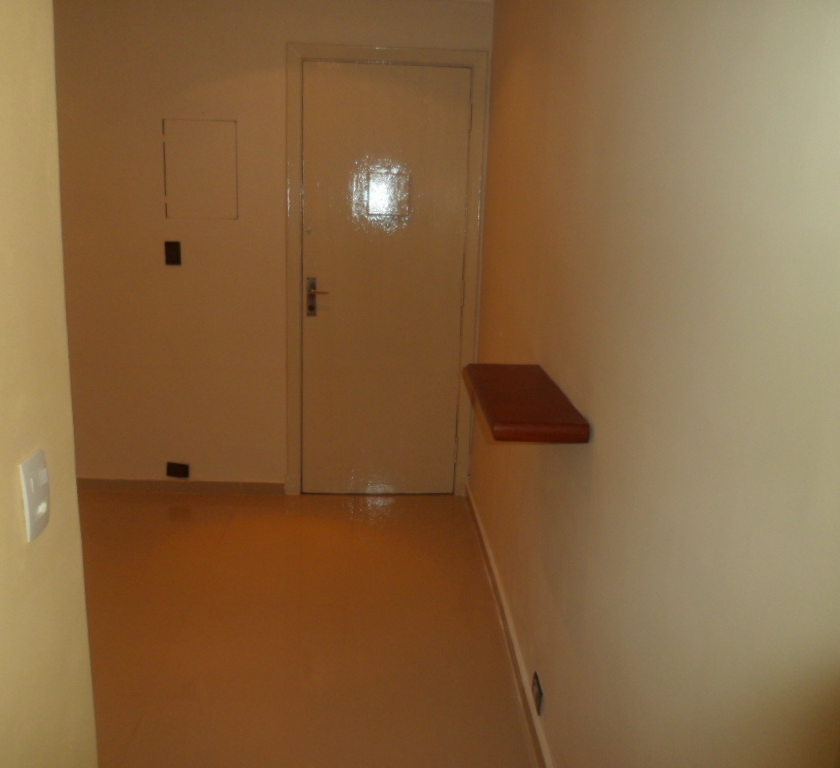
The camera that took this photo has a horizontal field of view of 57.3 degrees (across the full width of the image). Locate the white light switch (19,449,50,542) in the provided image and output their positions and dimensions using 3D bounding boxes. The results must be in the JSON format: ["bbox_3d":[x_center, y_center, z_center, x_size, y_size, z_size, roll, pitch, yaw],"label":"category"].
[{"bbox_3d":[-0.574,0.165,1.149,0.010,0.118,0.075,2,12,-2],"label":"white light switch"}]

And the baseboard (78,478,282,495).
[{"bbox_3d":[-1.254,0.527,3.949,1.090,0.066,0.015,2,12,-2],"label":"baseboard"}]

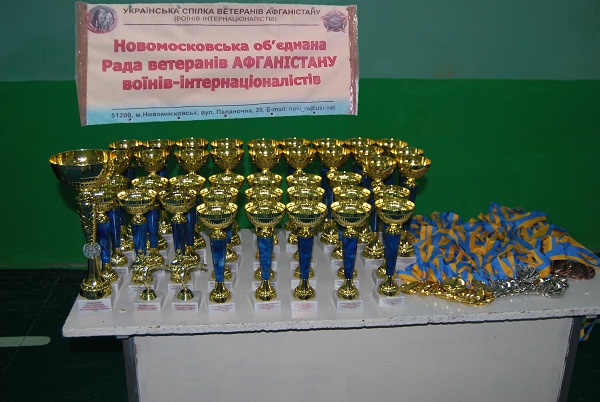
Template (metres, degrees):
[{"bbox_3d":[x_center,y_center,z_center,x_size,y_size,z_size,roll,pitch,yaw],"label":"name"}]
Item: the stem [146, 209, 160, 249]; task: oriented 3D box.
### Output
[{"bbox_3d":[-0.414,0.075,1.691,0.040,0.120,0.040,-1,19,-6],"label":"stem"}]

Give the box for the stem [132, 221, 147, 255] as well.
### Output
[{"bbox_3d":[-0.372,0.104,1.397,0.034,0.102,0.034,-1,18,-5],"label":"stem"}]

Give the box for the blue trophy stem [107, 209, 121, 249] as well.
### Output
[{"bbox_3d":[-0.458,0.071,1.497,0.034,0.102,0.034,-1,18,-5],"label":"blue trophy stem"}]

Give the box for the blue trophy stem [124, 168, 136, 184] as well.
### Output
[{"bbox_3d":[-0.472,-0.028,1.687,0.033,0.122,0.033,-1,18,-5],"label":"blue trophy stem"}]

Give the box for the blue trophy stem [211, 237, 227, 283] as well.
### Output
[{"bbox_3d":[-0.202,0.147,1.498,0.041,0.122,0.041,-1,19,-6],"label":"blue trophy stem"}]

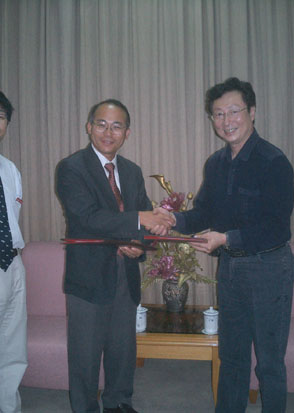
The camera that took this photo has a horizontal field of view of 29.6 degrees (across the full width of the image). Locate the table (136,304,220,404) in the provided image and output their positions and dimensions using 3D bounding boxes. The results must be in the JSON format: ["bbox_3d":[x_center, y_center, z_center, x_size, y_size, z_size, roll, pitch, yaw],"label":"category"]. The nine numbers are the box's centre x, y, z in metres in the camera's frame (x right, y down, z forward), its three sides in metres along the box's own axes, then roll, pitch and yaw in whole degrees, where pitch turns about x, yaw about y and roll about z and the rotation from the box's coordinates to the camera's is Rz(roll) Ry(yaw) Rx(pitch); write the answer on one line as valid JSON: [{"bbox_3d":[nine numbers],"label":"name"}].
[{"bbox_3d":[0.166,0.894,3.346,0.560,0.420,0.730,0,5,7],"label":"table"}]

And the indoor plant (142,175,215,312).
[{"bbox_3d":[0.192,0.244,3.495,0.480,0.850,0.400,0,5,7],"label":"indoor plant"}]

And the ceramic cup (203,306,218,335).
[{"bbox_3d":[0.361,0.629,3.083,0.112,0.143,0.095,0,5,7],"label":"ceramic cup"}]

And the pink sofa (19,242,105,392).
[{"bbox_3d":[-0.574,0.681,3.514,0.780,0.840,0.770,0,5,7],"label":"pink sofa"}]

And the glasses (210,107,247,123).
[{"bbox_3d":[0.368,-0.406,2.427,0.137,0.040,0.140,-7,9,26],"label":"glasses"}]

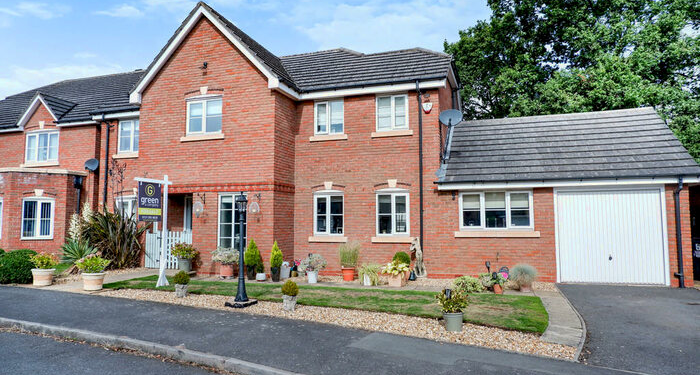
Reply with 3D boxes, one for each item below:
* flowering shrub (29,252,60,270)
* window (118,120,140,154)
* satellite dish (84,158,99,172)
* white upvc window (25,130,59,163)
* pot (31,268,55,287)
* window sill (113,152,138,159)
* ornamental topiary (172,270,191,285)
[{"bbox_3d":[-6.503,1.579,9.506,0.550,0.370,0.520,-2,-5,17],"label":"flowering shrub"},{"bbox_3d":[-7.187,-1.696,14.794,1.148,1.138,0.100,-2,-5,16],"label":"window"},{"bbox_3d":[-8.785,-0.764,15.219,0.460,0.450,0.320,0,-4,-4],"label":"satellite dish"},{"bbox_3d":[-11.331,-1.528,16.483,1.603,1.154,0.100,-2,-5,16],"label":"white upvc window"},{"bbox_3d":[-6.586,1.942,9.617,0.430,0.340,0.430,0,-5,0],"label":"pot"},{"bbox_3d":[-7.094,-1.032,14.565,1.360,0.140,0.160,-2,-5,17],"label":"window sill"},{"bbox_3d":[-3.220,1.742,8.589,0.299,0.275,0.299,-2,-5,16],"label":"ornamental topiary"}]

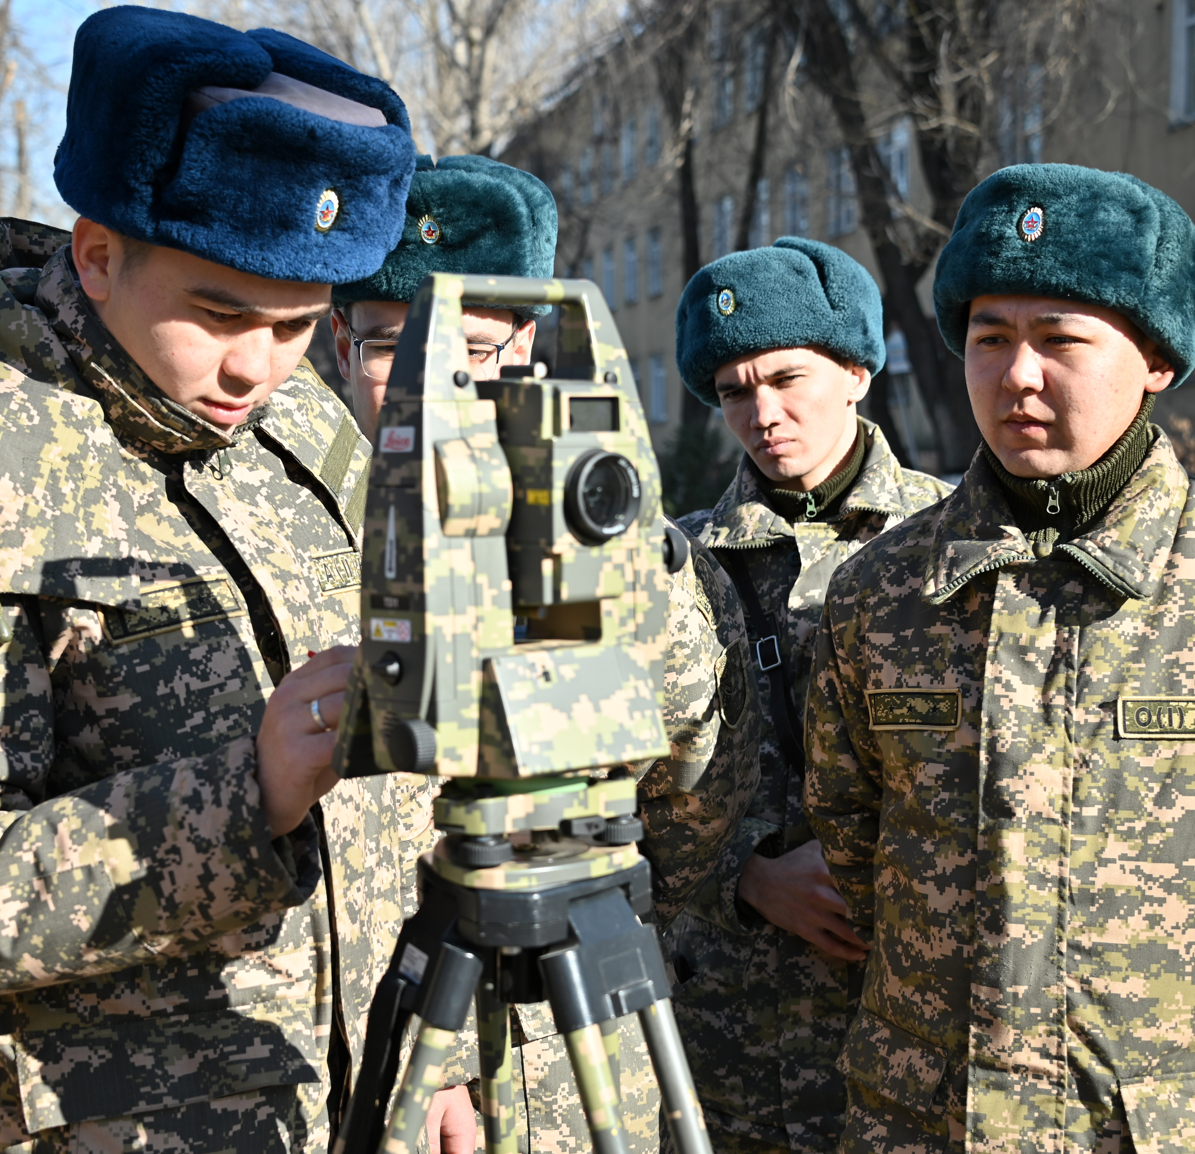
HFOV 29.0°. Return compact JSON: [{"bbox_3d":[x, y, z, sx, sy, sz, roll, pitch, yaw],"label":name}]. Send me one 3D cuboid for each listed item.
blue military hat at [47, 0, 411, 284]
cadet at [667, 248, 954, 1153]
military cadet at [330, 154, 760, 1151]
[{"bbox_3d":[-0.274,-0.327,1.745,0.230,0.160,0.265,-3,28,-46],"label":"blue military hat"},{"bbox_3d":[0.268,0.503,2.750,0.520,1.800,0.360,1,3,25],"label":"cadet"},{"bbox_3d":[-0.075,0.494,2.350,0.530,1.840,0.360,0,3,2],"label":"military cadet"}]

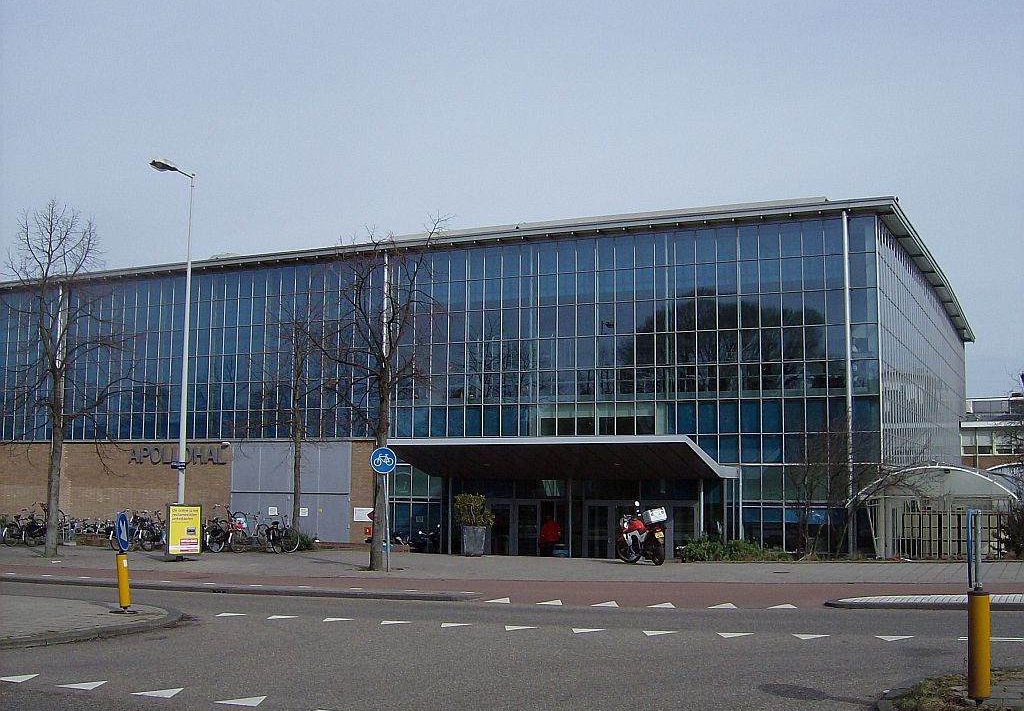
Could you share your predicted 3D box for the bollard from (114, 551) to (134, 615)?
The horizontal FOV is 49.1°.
[{"bbox_3d":[-5.847,3.428,16.900,0.175,0.885,0.175,-3,-6,-11],"label":"bollard"}]

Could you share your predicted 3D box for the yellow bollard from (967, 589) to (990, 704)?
[{"bbox_3d":[3.660,2.295,8.800,0.172,0.890,0.172,1,-6,0],"label":"yellow bollard"}]

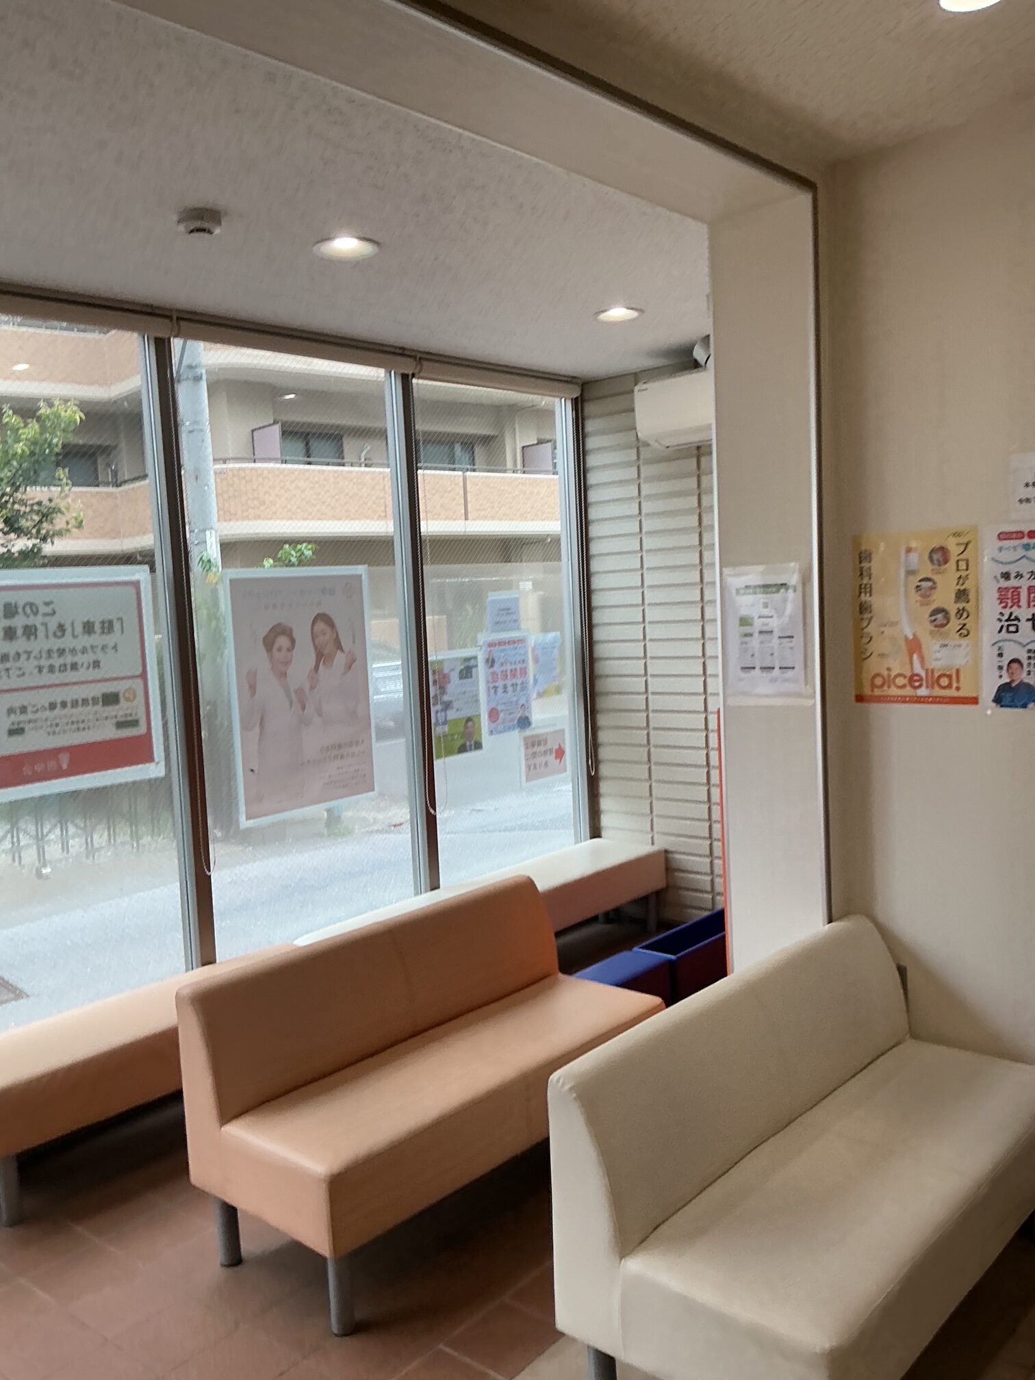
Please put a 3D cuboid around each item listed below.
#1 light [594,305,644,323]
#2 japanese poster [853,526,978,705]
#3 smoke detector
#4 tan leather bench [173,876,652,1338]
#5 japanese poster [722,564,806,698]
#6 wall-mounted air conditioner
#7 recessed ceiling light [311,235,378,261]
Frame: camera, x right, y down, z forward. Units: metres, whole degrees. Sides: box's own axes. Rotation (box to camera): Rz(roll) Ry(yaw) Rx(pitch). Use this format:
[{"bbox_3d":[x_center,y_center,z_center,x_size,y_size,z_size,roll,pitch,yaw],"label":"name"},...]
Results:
[{"bbox_3d":[0.348,-1.259,3.908,0.172,0.030,0.172,-3,5,0],"label":"light"},{"bbox_3d":[0.935,-0.170,2.730,0.302,0.411,0.010,1,6,42],"label":"japanese poster"},{"bbox_3d":[-0.742,-1.097,2.698,0.105,0.050,0.105,-3,5,0],"label":"smoke detector"},{"bbox_3d":[-0.172,0.935,2.874,0.514,0.660,1.162,1,6,42],"label":"tan leather bench"},{"bbox_3d":[0.609,-0.147,2.880,0.217,0.322,0.010,1,6,42],"label":"japanese poster"},{"bbox_3d":[0.859,-1.117,4.551,0.800,0.264,0.230,1,6,42],"label":"wall-mounted air conditioner"},{"bbox_3d":[-0.449,-1.155,3.056,0.173,0.030,0.173,-3,5,0],"label":"recessed ceiling light"}]

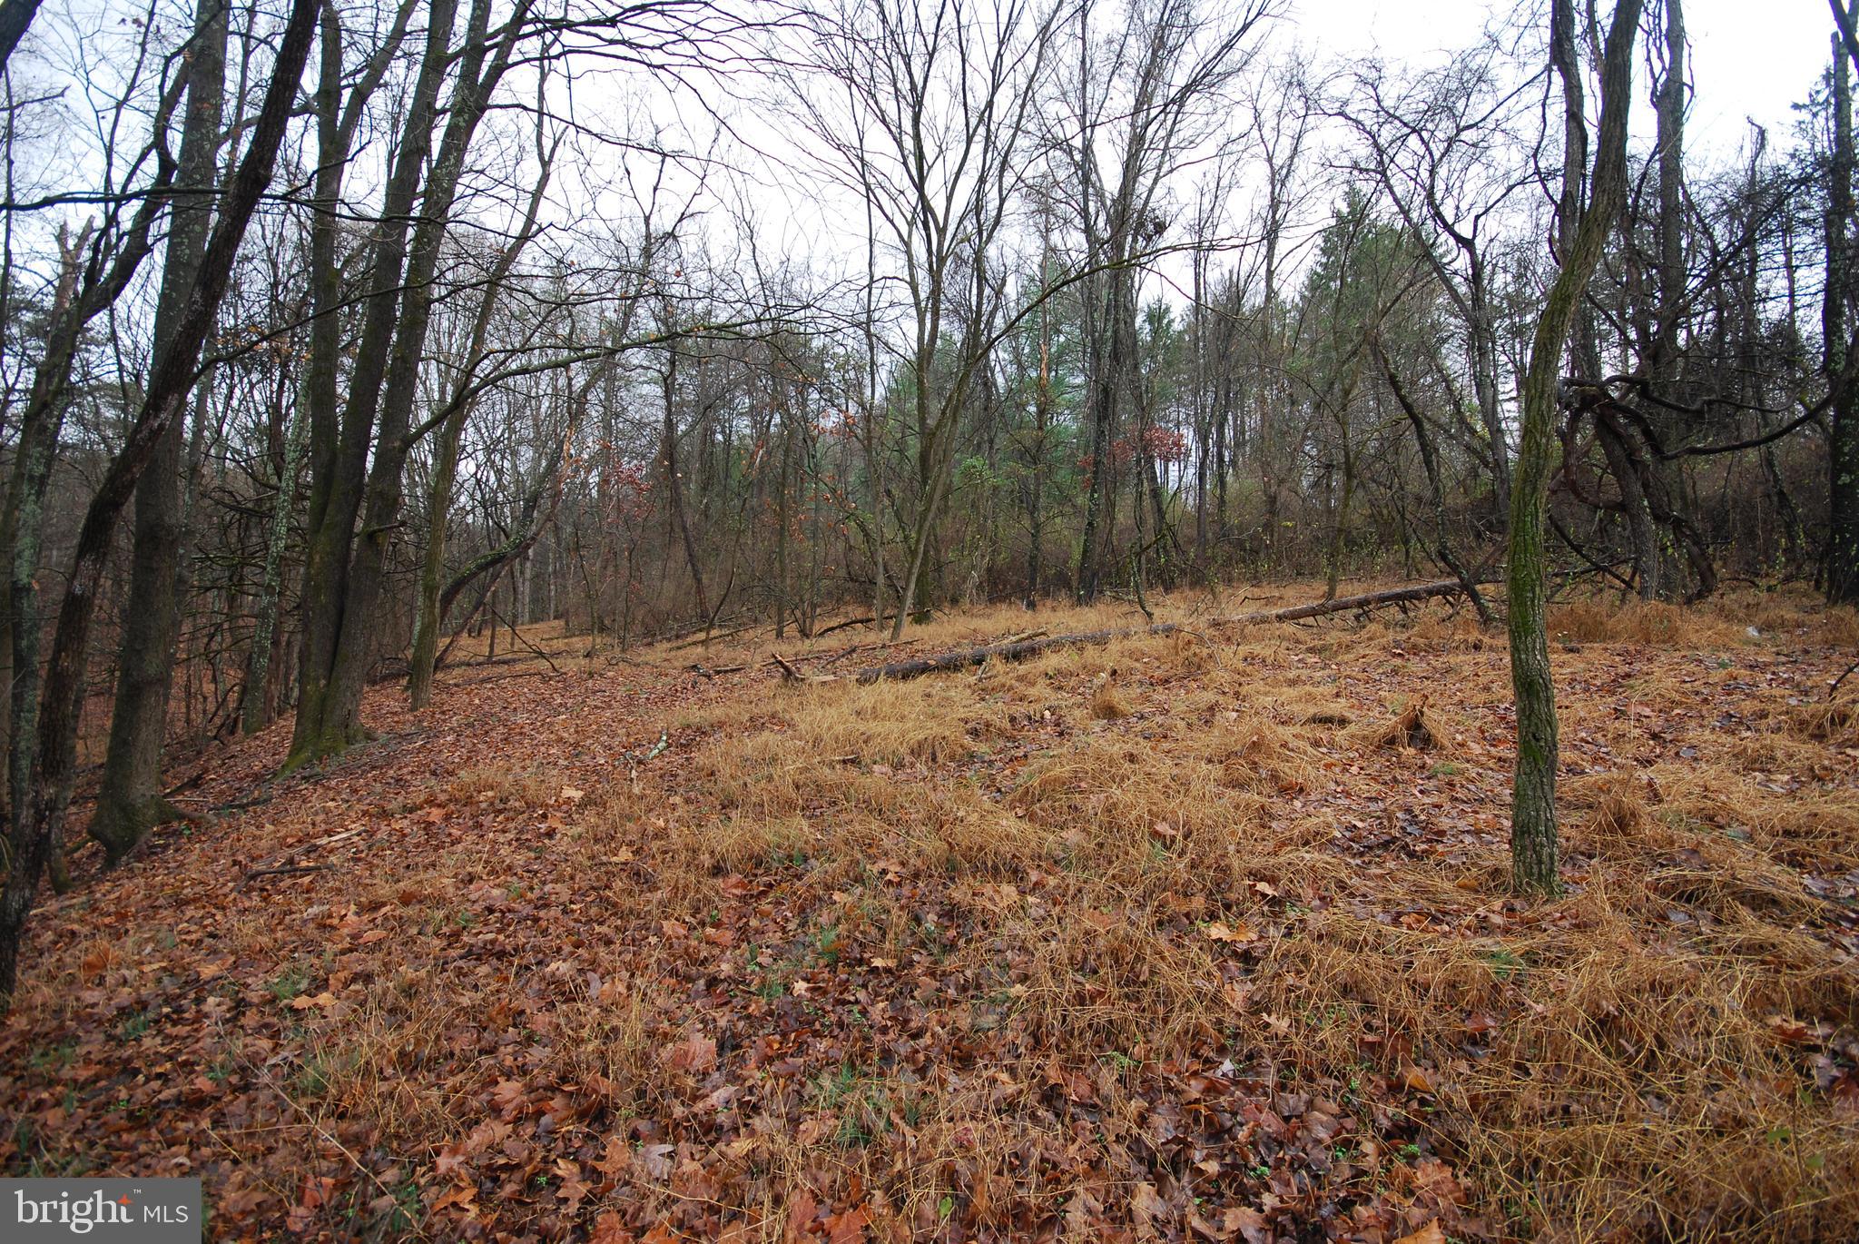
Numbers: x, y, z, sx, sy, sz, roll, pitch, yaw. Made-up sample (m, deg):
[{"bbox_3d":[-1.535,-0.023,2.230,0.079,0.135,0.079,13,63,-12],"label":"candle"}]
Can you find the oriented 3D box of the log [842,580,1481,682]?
[{"bbox_3d":[4.081,0.143,12.200,10.478,0.360,0.340,-8,0,-8],"label":"log"}]

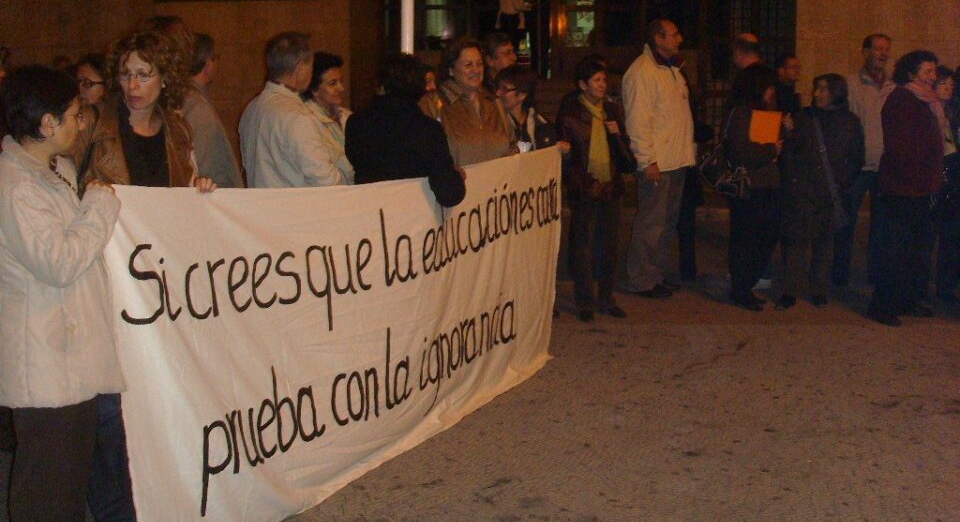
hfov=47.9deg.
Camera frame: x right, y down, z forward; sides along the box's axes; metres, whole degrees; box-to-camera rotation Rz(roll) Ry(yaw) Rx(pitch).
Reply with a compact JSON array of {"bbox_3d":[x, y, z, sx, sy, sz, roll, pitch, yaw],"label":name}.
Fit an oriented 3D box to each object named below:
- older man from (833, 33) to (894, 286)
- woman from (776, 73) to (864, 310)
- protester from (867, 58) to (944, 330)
[{"bbox_3d":[2.817,-0.729,7.841,0.500,1.760,0.340,-4,11,-24],"label":"older man"},{"bbox_3d":[2.313,-0.480,7.327,0.520,1.530,0.380,8,13,38],"label":"woman"},{"bbox_3d":[2.709,-0.483,6.869,0.420,1.640,0.500,4,11,23],"label":"protester"}]

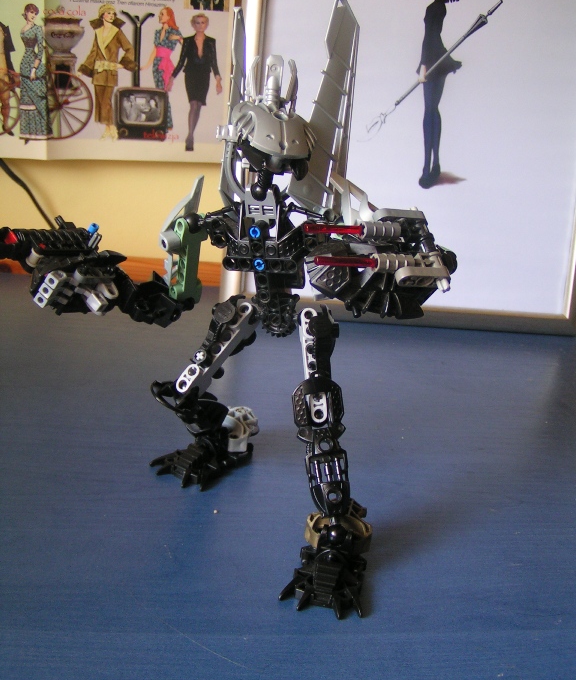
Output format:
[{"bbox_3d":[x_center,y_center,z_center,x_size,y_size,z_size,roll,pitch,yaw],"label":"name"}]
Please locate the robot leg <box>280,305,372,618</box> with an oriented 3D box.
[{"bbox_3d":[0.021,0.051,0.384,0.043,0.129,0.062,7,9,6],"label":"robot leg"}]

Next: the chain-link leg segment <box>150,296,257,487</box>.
[{"bbox_3d":[-0.043,0.023,0.440,0.056,0.108,0.084,17,26,28],"label":"chain-link leg segment"}]

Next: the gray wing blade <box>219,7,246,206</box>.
[{"bbox_3d":[-0.028,-0.118,0.442,0.008,0.108,0.040,3,-11,13],"label":"gray wing blade"}]

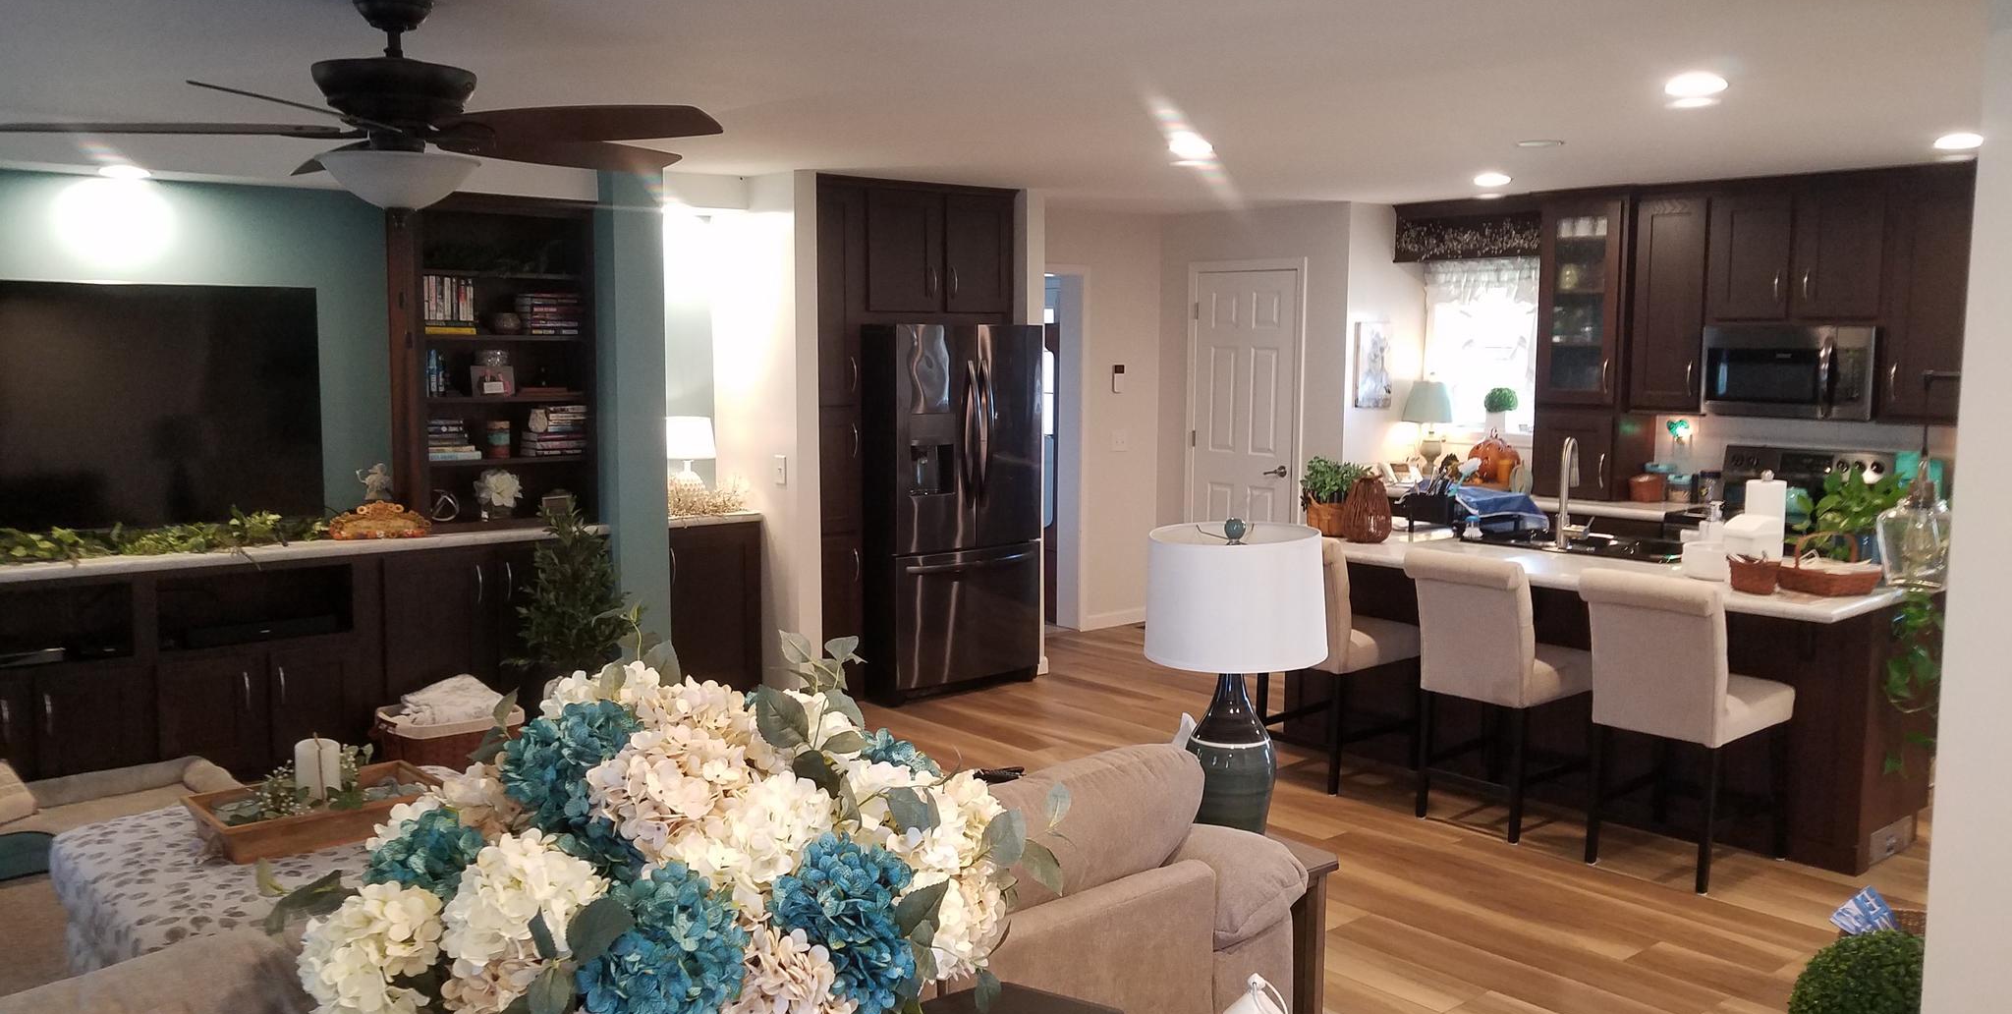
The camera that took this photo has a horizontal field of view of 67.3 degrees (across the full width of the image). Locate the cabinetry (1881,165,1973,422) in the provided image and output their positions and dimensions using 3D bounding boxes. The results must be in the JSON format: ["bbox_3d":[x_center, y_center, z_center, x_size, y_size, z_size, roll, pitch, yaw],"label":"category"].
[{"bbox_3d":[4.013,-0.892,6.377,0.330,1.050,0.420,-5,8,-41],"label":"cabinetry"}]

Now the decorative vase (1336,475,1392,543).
[{"bbox_3d":[1.498,0.009,6.291,0.230,0.268,0.230,0,6,0],"label":"decorative vase"}]

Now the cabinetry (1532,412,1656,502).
[{"bbox_3d":[2.961,-0.277,7.618,0.450,0.440,0.415,-6,9,-42],"label":"cabinetry"}]

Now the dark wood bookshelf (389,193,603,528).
[{"bbox_3d":[-2.201,-0.618,6.529,0.790,1.400,0.310,-5,8,-41],"label":"dark wood bookshelf"}]

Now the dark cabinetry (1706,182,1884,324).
[{"bbox_3d":[3.657,-1.139,6.871,0.330,0.614,0.755,-5,8,-41],"label":"dark cabinetry"}]

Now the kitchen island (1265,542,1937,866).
[{"bbox_3d":[2.084,0.634,5.776,1.080,0.905,2.370,-5,8,-41],"label":"kitchen island"}]

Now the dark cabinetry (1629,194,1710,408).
[{"bbox_3d":[3.278,-0.992,7.312,0.330,1.030,0.332,-5,8,-41],"label":"dark cabinetry"}]

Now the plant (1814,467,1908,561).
[{"bbox_3d":[2.931,0.049,5.217,0.340,0.385,0.330,-5,8,-41],"label":"plant"}]

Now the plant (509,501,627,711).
[{"bbox_3d":[-1.739,0.498,6.048,0.480,1.080,0.480,-6,9,-42],"label":"plant"}]

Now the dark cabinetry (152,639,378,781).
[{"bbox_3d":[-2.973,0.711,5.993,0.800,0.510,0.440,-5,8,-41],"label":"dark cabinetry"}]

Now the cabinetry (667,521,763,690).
[{"bbox_3d":[-1.514,0.492,7.264,0.550,0.860,0.440,-5,8,-41],"label":"cabinetry"}]

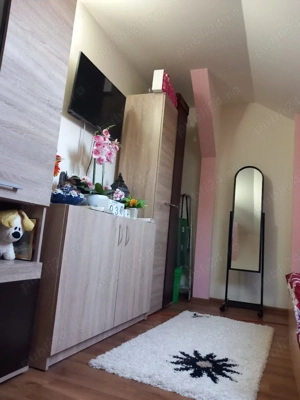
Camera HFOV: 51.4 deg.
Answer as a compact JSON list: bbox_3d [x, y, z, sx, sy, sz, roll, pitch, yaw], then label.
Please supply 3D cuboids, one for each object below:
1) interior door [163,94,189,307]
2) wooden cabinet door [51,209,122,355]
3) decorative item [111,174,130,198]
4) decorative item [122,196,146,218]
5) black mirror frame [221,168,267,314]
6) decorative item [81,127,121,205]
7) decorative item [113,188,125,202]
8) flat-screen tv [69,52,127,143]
[{"bbox_3d":[0.281,0.000,3.320,0.050,2.200,0.340,2,-8,24],"label":"interior door"},{"bbox_3d":[-0.333,0.428,1.798,0.025,0.720,0.580,2,-8,24],"label":"wooden cabinet door"},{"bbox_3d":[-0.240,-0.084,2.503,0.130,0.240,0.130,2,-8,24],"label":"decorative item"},{"bbox_3d":[-0.119,0.067,2.380,0.150,0.165,0.155,5,-7,1],"label":"decorative item"},{"bbox_3d":[1.021,0.399,3.311,0.380,1.550,0.320,2,-8,24],"label":"black mirror frame"},{"bbox_3d":[-0.329,-0.199,2.060,0.180,0.530,0.230,2,-8,24],"label":"decorative item"},{"bbox_3d":[-0.233,-0.033,2.309,0.080,0.105,0.080,2,-8,24],"label":"decorative item"},{"bbox_3d":[-0.415,-0.810,2.608,0.055,0.435,0.735,7,-6,24],"label":"flat-screen tv"}]

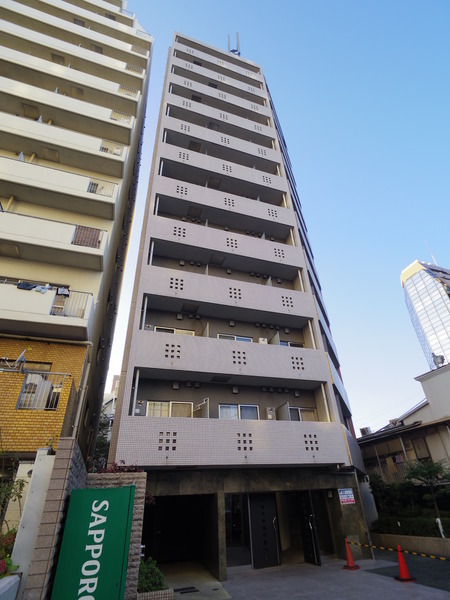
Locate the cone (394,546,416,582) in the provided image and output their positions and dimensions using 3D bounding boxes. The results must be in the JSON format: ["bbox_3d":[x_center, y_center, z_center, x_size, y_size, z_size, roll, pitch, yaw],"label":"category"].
[{"bbox_3d":[4.748,7.023,7.921,0.380,0.700,0.380,21,-39,-33],"label":"cone"}]

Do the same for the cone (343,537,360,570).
[{"bbox_3d":[3.745,7.617,8.887,0.380,0.700,0.380,-21,-36,27],"label":"cone"}]

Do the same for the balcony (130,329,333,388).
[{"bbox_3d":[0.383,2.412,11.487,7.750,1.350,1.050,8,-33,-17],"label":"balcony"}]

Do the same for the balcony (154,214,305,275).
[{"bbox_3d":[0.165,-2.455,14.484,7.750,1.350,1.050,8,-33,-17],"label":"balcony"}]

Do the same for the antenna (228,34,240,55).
[{"bbox_3d":[0.926,-24.912,28.734,1.200,6.000,0.600,8,-33,-17],"label":"antenna"}]

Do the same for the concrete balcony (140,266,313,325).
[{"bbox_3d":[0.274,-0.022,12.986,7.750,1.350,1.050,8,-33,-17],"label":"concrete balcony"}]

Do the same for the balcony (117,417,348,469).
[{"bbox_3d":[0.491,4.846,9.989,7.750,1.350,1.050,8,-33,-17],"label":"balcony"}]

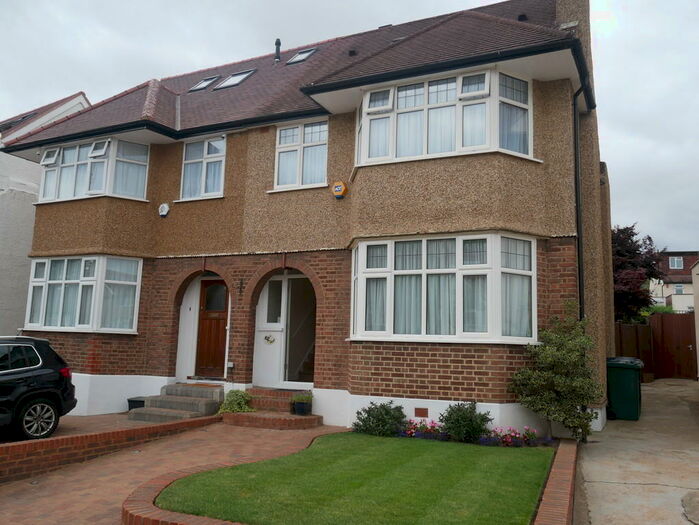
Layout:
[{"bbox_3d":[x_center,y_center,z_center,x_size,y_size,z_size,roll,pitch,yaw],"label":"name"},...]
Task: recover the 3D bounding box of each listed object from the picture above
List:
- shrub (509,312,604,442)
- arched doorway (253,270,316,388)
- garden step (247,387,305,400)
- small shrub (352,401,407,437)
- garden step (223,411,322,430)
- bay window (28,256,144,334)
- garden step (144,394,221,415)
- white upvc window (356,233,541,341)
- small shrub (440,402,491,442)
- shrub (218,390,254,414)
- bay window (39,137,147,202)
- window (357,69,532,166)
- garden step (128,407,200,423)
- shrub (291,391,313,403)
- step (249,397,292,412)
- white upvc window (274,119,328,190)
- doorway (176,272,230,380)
[{"bbox_3d":[2.728,1.506,8.092,1.170,1.730,1.000,-2,-9,25],"label":"shrub"},{"bbox_3d":[-1.190,1.214,11.263,1.440,2.250,0.280,-2,-10,26],"label":"arched doorway"},{"bbox_3d":[-1.204,2.281,10.455,1.200,0.155,0.400,-2,-9,25],"label":"garden step"},{"bbox_3d":[0.412,2.168,8.460,0.760,0.490,0.650,-2,-9,25],"label":"small shrub"},{"bbox_3d":[-1.438,2.718,10.449,1.760,0.200,0.800,-2,-10,26],"label":"garden step"},{"bbox_3d":[-5.532,0.680,12.292,2.820,1.500,0.700,-2,-9,25],"label":"bay window"},{"bbox_3d":[-3.172,2.643,11.341,1.390,0.210,0.330,-2,-10,26],"label":"garden step"},{"bbox_3d":[1.239,0.435,9.052,2.930,1.530,0.700,-2,-9,25],"label":"white upvc window"},{"bbox_3d":[1.512,2.087,7.941,0.690,0.500,0.620,-2,-9,25],"label":"small shrub"},{"bbox_3d":[-1.913,2.361,10.336,0.640,0.360,0.520,-2,-9,25],"label":"shrub"},{"bbox_3d":[-5.627,-1.852,12.982,2.870,1.220,0.650,-2,-10,26],"label":"bay window"},{"bbox_3d":[1.335,-2.171,9.650,3.000,1.290,0.630,-2,-10,26],"label":"window"},{"bbox_3d":[-3.326,2.808,11.051,1.430,0.210,0.330,-2,-10,26],"label":"garden step"},{"bbox_3d":[-0.805,2.280,10.338,0.370,0.230,0.320,-2,-10,26],"label":"shrub"},{"bbox_3d":[-1.322,2.572,10.866,1.420,0.200,0.300,-2,-10,26],"label":"step"},{"bbox_3d":[-0.870,-1.914,10.918,1.070,1.260,0.120,-2,-9,25],"label":"white upvc window"},{"bbox_3d":[-2.890,1.286,12.074,1.400,2.210,0.280,-2,-10,26],"label":"doorway"}]

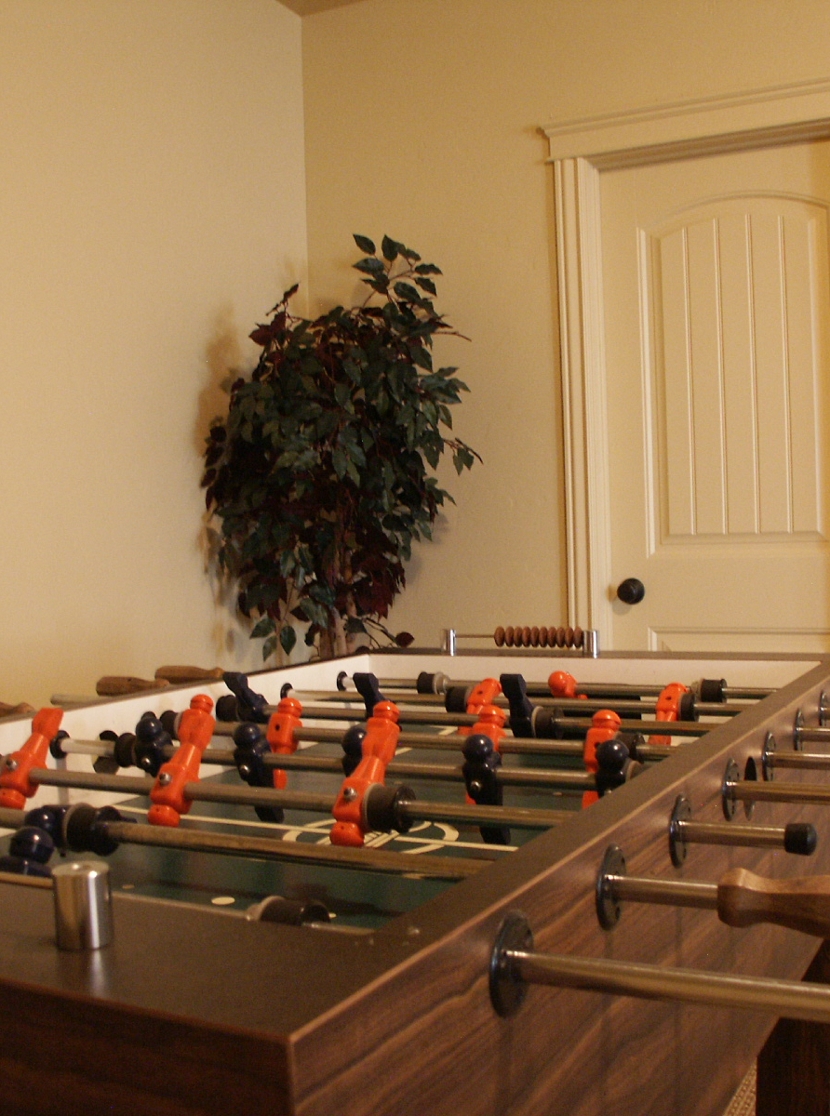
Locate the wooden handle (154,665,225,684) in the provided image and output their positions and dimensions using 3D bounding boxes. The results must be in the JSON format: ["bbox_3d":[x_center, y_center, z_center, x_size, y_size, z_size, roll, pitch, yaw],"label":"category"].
[{"bbox_3d":[-0.380,0.198,2.041,0.129,0.036,0.036,-2,1,29],"label":"wooden handle"}]

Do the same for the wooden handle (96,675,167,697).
[{"bbox_3d":[-0.451,0.211,1.930,0.128,0.036,0.036,-2,1,28],"label":"wooden handle"}]

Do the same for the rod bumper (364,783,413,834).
[{"bbox_3d":[-0.022,0.205,0.985,0.026,0.038,0.038,-2,1,29],"label":"rod bumper"}]

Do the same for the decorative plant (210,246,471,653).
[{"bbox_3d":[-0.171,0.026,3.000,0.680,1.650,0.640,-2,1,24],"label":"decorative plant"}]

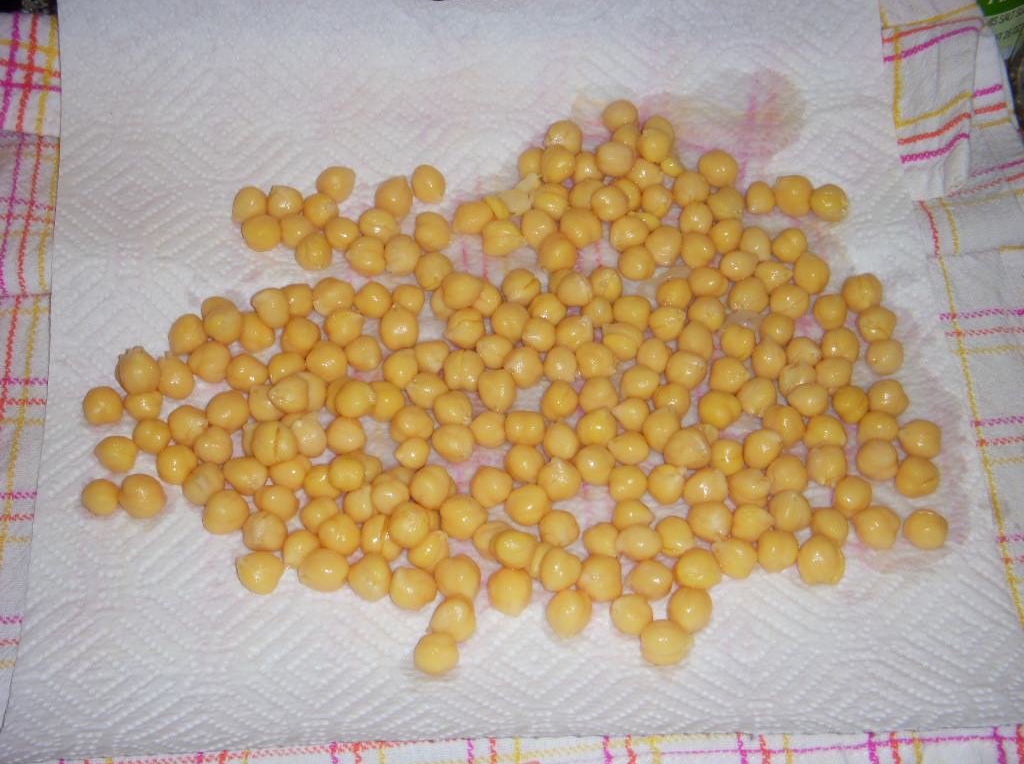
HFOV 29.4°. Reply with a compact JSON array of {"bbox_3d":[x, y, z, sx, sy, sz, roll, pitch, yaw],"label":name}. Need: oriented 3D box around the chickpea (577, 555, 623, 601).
[{"bbox_3d":[0.025,0.055,0.544,0.013,0.012,0.014,0,56,-3],"label":"chickpea"}]

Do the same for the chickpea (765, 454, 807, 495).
[{"bbox_3d":[0.080,0.027,0.566,0.012,0.011,0.012,-1,57,0],"label":"chickpea"}]

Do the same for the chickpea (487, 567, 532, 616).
[{"bbox_3d":[-0.001,0.058,0.541,0.013,0.012,0.015,0,56,-3],"label":"chickpea"}]

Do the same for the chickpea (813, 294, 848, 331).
[{"bbox_3d":[0.098,-0.021,0.600,0.011,0.010,0.011,0,56,-3],"label":"chickpea"}]

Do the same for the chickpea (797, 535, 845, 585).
[{"bbox_3d":[0.087,0.050,0.550,0.013,0.012,0.015,0,56,-3],"label":"chickpea"}]

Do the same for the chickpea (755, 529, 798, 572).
[{"bbox_3d":[0.075,0.048,0.552,0.012,0.012,0.012,-1,57,0],"label":"chickpea"}]

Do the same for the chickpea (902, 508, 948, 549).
[{"bbox_3d":[0.118,0.042,0.558,0.013,0.011,0.012,0,56,-3],"label":"chickpea"}]

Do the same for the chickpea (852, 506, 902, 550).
[{"bbox_3d":[0.104,0.042,0.557,0.014,0.012,0.013,0,56,-3],"label":"chickpea"}]

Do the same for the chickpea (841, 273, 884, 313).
[{"bbox_3d":[0.108,-0.028,0.604,0.013,0.011,0.013,0,56,-3],"label":"chickpea"}]

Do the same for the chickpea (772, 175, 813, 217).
[{"bbox_3d":[0.089,-0.059,0.621,0.012,0.013,0.014,-1,57,0],"label":"chickpea"}]

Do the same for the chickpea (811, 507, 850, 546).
[{"bbox_3d":[0.091,0.042,0.556,0.011,0.011,0.011,-1,57,0],"label":"chickpea"}]

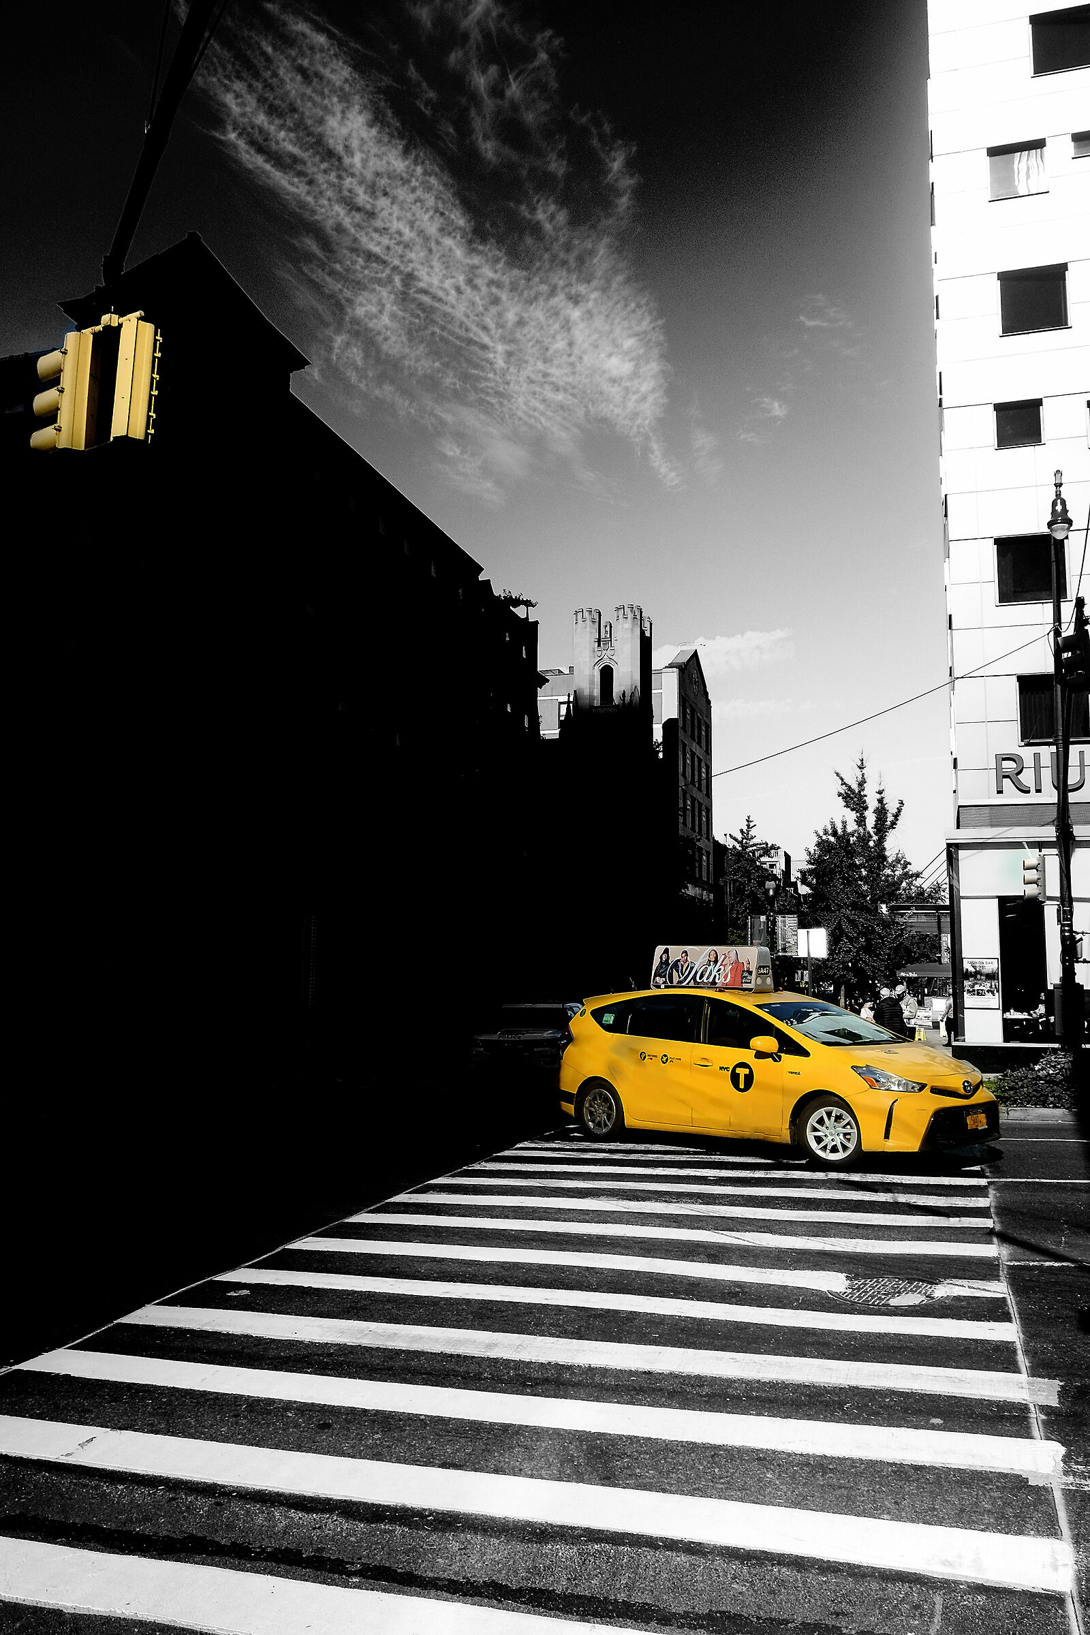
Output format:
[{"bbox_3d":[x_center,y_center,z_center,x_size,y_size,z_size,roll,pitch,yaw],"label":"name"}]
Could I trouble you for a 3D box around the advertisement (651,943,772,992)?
[{"bbox_3d":[1.780,1.625,13.120,1.340,0.455,0.360,-7,-10,43],"label":"advertisement"}]

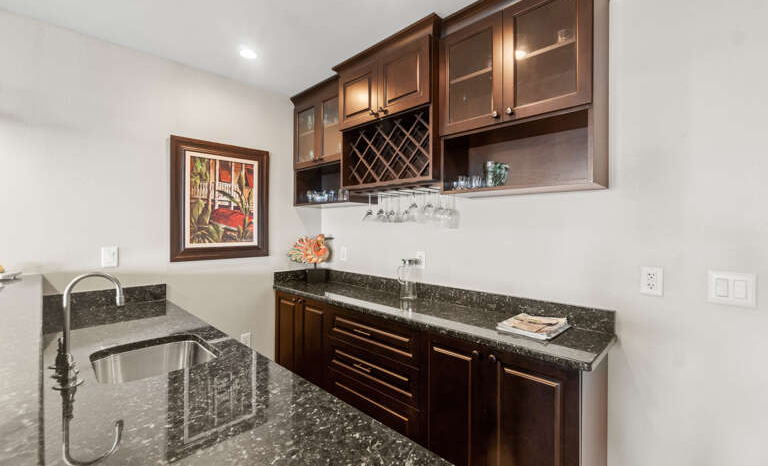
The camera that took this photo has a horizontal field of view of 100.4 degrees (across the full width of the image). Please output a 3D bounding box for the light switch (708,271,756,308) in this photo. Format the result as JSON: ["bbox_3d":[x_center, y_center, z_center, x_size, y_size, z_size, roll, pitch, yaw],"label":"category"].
[{"bbox_3d":[1.228,0.199,1.131,0.115,0.117,0.010,1,1,43],"label":"light switch"}]

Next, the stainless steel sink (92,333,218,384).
[{"bbox_3d":[-0.761,0.521,1.075,0.395,0.190,0.325,1,1,43],"label":"stainless steel sink"}]

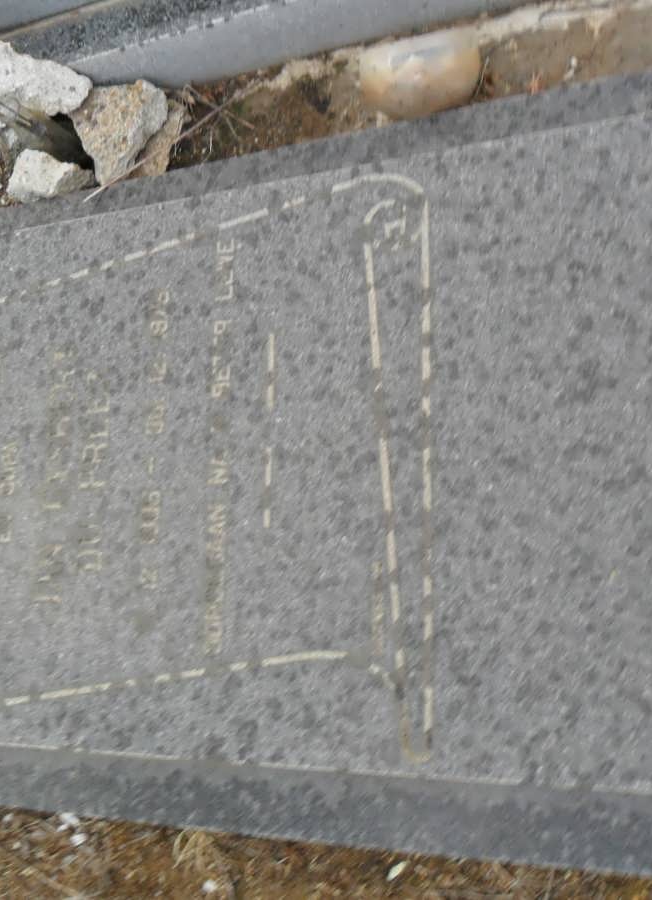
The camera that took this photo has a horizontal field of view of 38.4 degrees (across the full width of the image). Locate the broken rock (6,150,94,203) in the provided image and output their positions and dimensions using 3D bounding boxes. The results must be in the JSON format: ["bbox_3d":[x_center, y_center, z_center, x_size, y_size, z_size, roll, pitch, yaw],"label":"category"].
[{"bbox_3d":[-0.479,-0.488,1.657,0.130,0.085,0.090,5,83,23],"label":"broken rock"}]

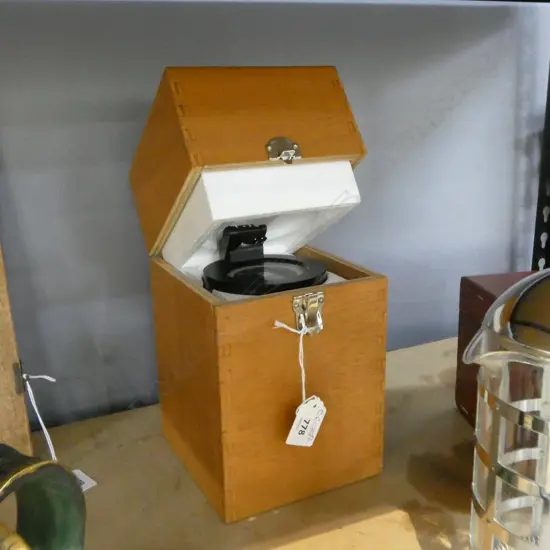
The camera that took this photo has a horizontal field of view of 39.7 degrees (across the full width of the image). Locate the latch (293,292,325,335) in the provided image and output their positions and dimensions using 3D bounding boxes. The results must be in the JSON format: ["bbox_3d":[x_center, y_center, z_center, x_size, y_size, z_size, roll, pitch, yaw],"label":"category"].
[{"bbox_3d":[0.031,0.035,0.664,0.029,0.038,0.010,-9,18,-24],"label":"latch"}]

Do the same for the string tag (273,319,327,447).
[{"bbox_3d":[0.025,0.099,0.679,0.050,0.123,0.010,-9,18,-24],"label":"string tag"}]

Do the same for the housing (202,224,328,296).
[{"bbox_3d":[-0.008,-0.012,0.743,0.119,0.050,0.124,-1,16,0],"label":"housing"}]

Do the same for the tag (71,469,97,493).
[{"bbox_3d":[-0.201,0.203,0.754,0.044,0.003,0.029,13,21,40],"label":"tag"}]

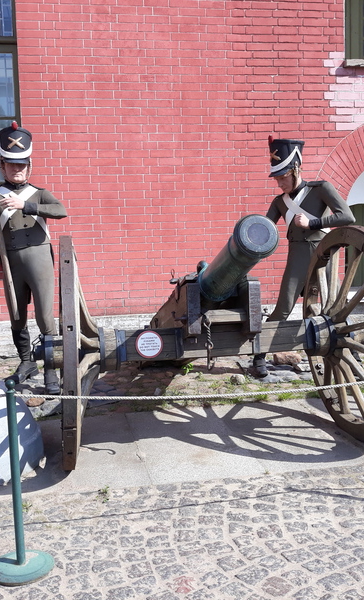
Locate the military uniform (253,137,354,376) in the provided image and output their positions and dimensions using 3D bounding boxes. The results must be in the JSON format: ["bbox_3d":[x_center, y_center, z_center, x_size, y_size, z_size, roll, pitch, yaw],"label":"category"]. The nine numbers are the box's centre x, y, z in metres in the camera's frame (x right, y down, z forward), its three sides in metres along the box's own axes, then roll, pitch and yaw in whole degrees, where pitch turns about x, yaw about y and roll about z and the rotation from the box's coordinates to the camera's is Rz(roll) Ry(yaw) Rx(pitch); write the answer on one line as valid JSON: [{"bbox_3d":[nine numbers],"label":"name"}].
[{"bbox_3d":[0.941,-0.371,4.680,0.750,1.740,0.750,3,7,43],"label":"military uniform"}]

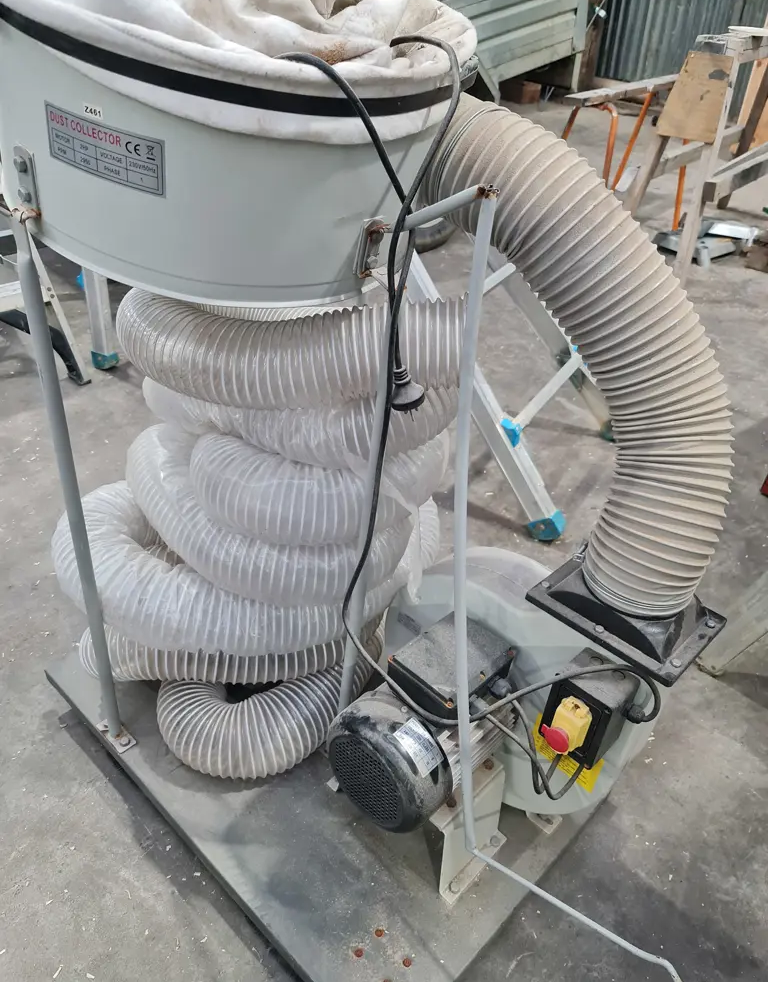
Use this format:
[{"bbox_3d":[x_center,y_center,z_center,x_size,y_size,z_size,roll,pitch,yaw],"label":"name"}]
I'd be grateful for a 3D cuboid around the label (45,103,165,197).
[{"bbox_3d":[-0.245,-0.299,0.650,0.118,0.051,0.010,22,43,4],"label":"label"}]

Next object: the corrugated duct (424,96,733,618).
[{"bbox_3d":[0.239,-0.182,0.983,0.544,0.554,0.213,29,39,33],"label":"corrugated duct"}]

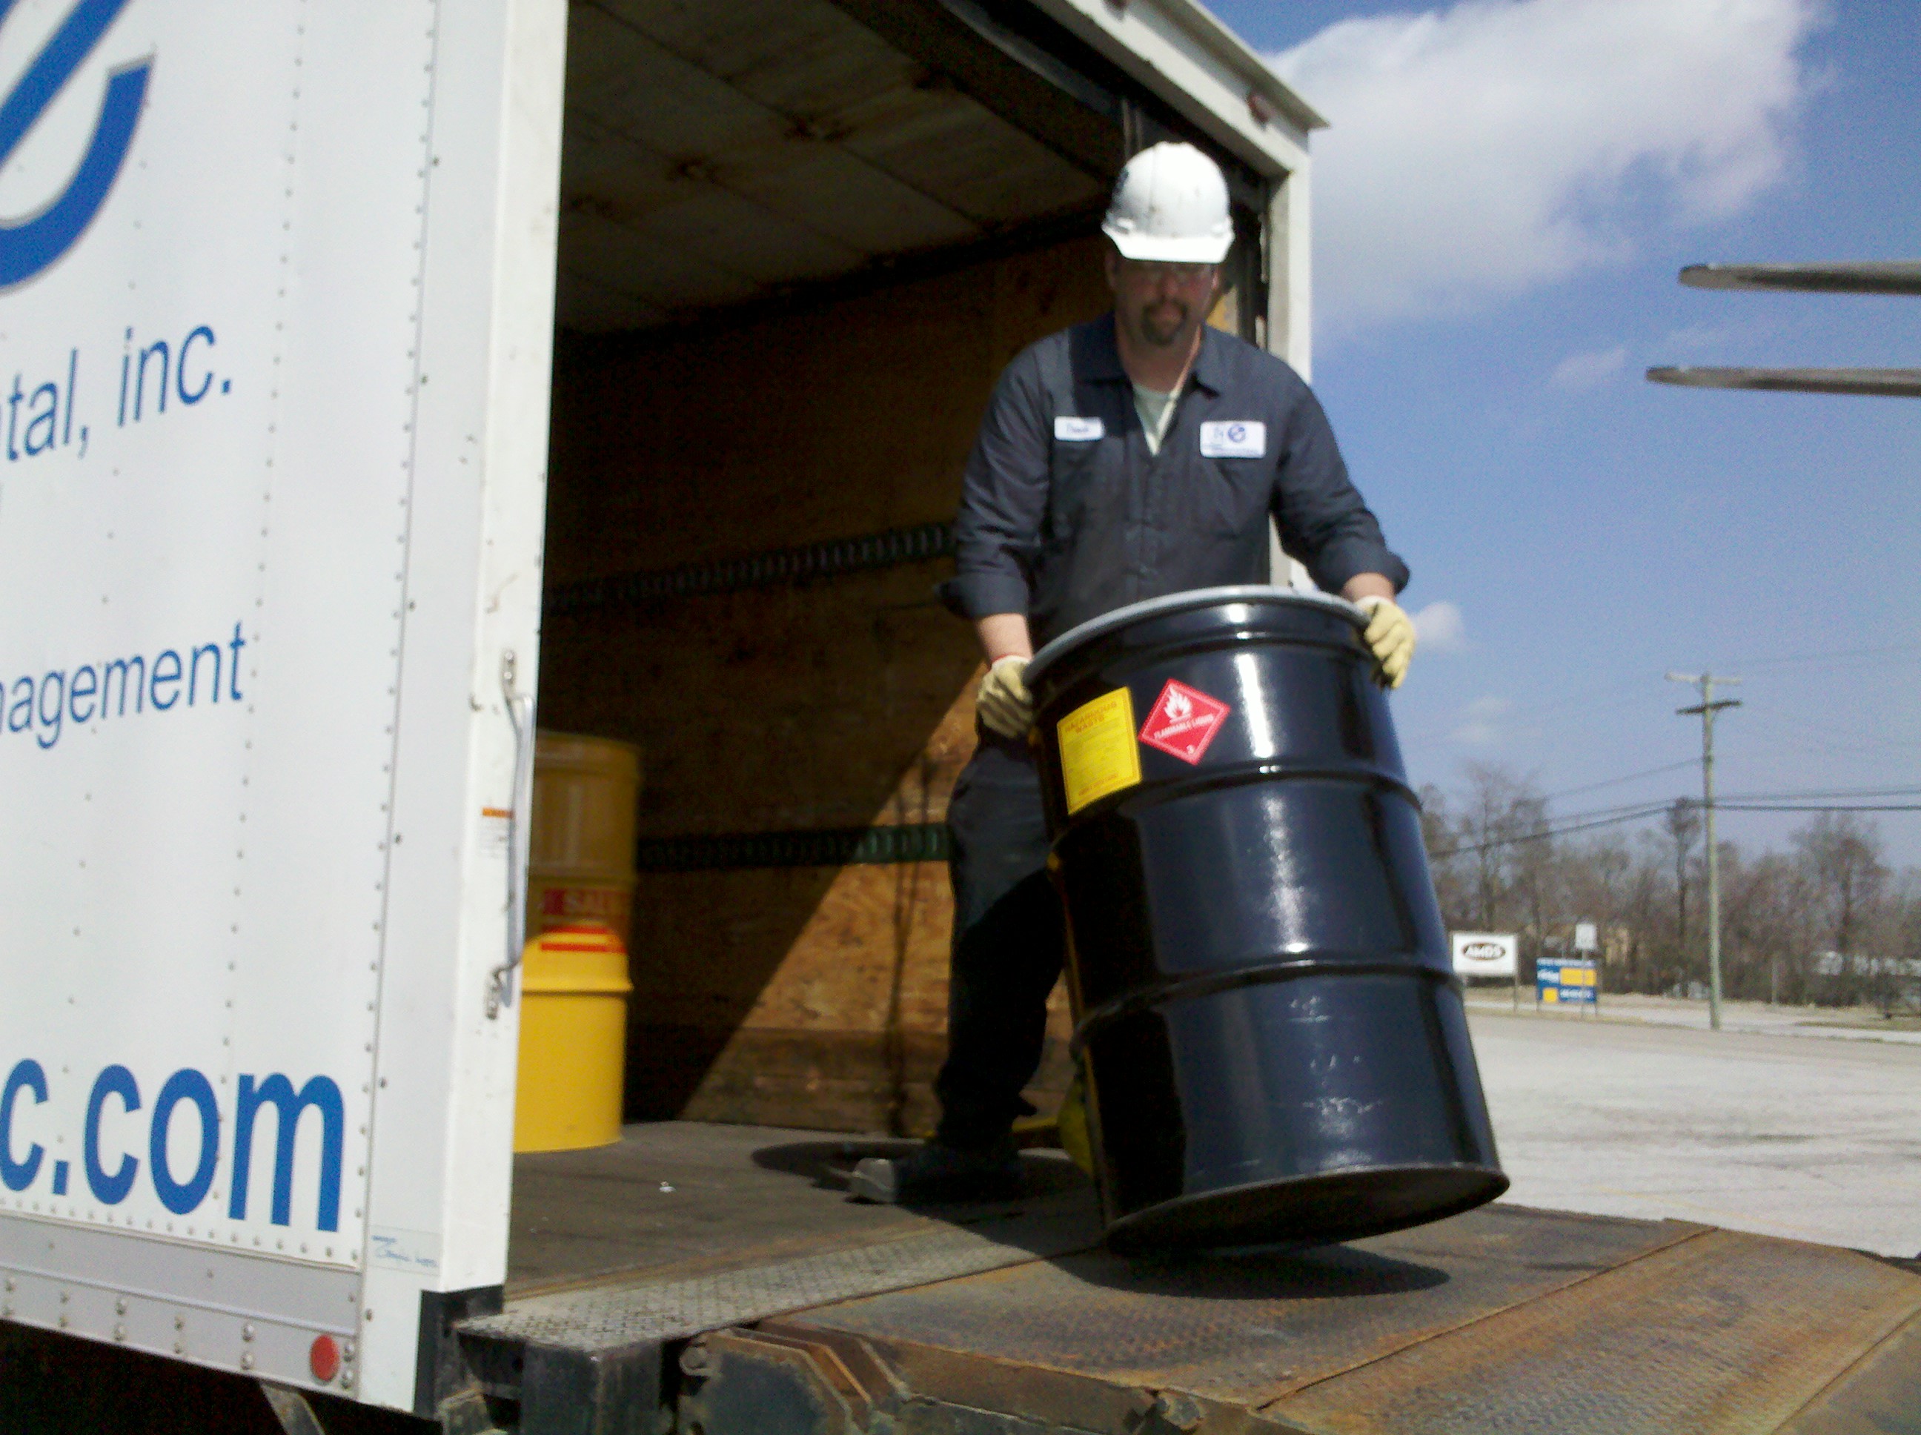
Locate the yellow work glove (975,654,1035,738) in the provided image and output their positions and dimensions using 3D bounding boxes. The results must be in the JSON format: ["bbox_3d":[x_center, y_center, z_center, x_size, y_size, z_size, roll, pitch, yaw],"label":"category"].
[{"bbox_3d":[0.074,-0.035,2.830,0.110,0.150,0.130,5,-10,-30],"label":"yellow work glove"}]

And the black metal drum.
[{"bbox_3d":[0.451,0.329,2.596,0.605,0.880,0.605,-5,-28,-3],"label":"black metal drum"}]

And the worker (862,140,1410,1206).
[{"bbox_3d":[0.274,-0.012,3.080,0.920,1.900,0.780,0,-9,5],"label":"worker"}]

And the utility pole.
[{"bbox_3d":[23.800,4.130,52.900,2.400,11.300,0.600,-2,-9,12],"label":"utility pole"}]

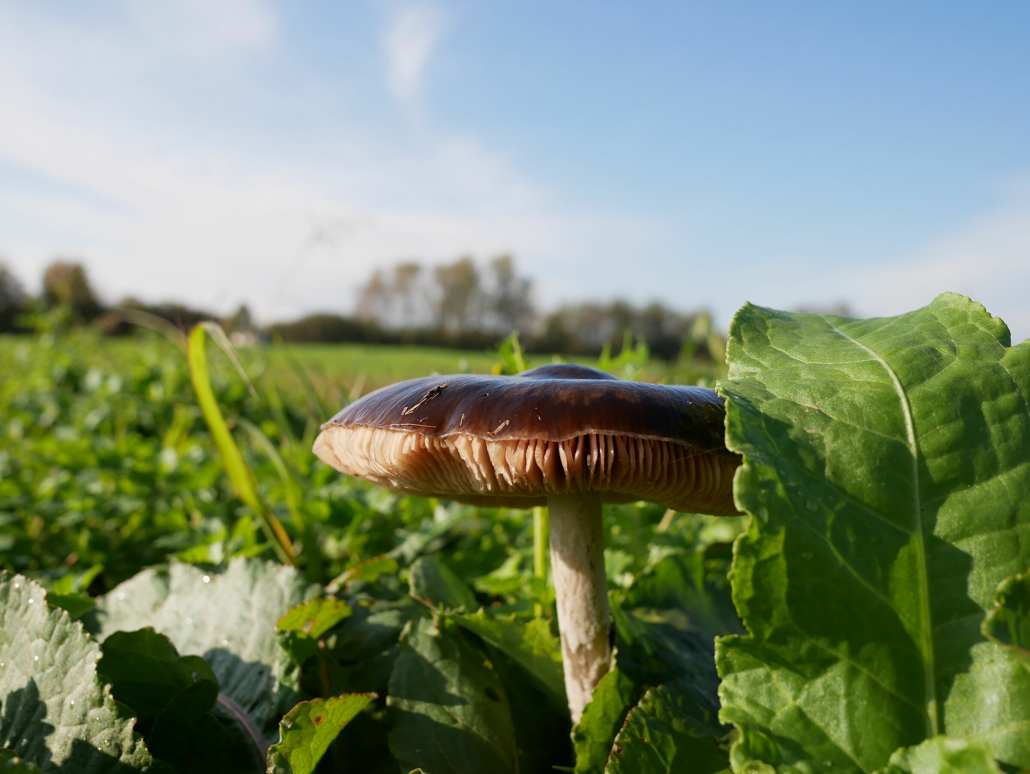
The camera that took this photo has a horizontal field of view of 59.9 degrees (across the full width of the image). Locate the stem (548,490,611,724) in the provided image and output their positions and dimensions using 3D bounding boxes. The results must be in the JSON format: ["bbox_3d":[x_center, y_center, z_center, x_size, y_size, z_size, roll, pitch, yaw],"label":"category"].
[{"bbox_3d":[0.020,0.064,0.250,0.015,0.070,0.015,-5,2,0],"label":"stem"}]

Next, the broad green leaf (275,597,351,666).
[{"bbox_3d":[-0.063,0.077,0.280,0.024,0.021,0.020,2,2,0],"label":"broad green leaf"}]

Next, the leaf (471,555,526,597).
[{"bbox_3d":[-0.007,0.078,0.370,0.023,0.016,0.020,2,2,0],"label":"leaf"}]

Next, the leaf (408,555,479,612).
[{"bbox_3d":[-0.025,0.069,0.315,0.026,0.020,0.020,2,2,0],"label":"leaf"}]

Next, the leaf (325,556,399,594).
[{"bbox_3d":[-0.055,0.067,0.320,0.026,0.013,0.018,2,2,0],"label":"leaf"}]

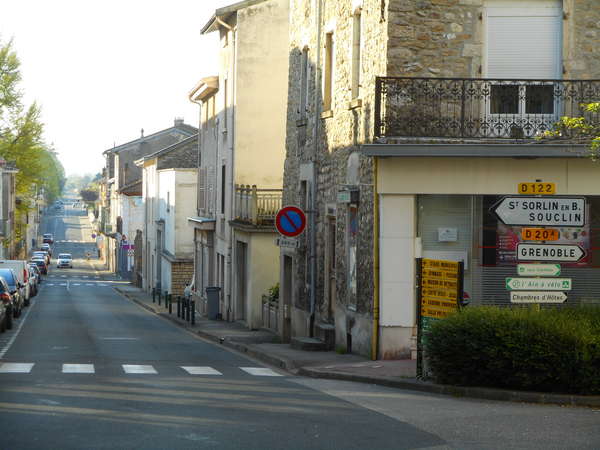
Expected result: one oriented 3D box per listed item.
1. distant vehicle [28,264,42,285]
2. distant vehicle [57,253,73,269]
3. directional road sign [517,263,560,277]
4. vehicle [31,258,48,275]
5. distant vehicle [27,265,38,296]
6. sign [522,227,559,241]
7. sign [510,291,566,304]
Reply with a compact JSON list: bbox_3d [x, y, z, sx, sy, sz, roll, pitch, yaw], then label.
[{"bbox_3d":[-20.050,3.608,131.000,1.720,1.460,4.100,1,-1,-8],"label":"distant vehicle"},{"bbox_3d":[-26.739,4.070,201.000,1.720,1.560,4.000,1,-1,-8],"label":"distant vehicle"},{"bbox_3d":[3.225,0.613,23.800,0.575,0.155,0.040,0,-1,2],"label":"directional road sign"},{"bbox_3d":[-24.321,3.938,165.000,1.720,1.460,4.100,1,-1,-8],"label":"vehicle"},{"bbox_3d":[-13.438,2.687,85.000,1.720,1.470,4.100,1,-1,-8],"label":"distant vehicle"},{"bbox_3d":[3.243,0.128,23.800,0.490,0.160,0.040,0,-1,2],"label":"sign"},{"bbox_3d":[3.224,0.977,23.800,0.765,0.152,0.040,0,-1,2],"label":"sign"}]

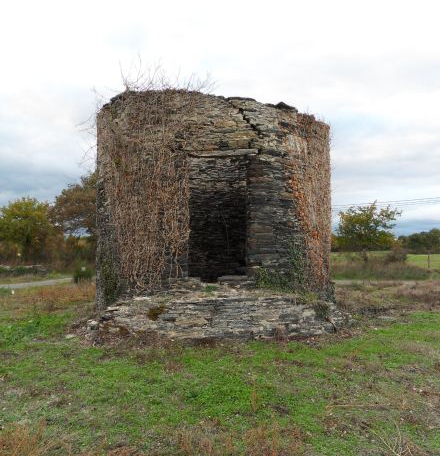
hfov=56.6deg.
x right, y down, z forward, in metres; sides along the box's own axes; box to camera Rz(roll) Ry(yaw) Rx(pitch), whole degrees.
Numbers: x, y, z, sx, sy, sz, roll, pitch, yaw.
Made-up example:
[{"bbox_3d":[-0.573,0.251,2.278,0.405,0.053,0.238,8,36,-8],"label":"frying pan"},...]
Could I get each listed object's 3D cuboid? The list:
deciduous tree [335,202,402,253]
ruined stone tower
[{"bbox_3d":[18.000,-0.200,49.500,7.700,6.100,7.300,-1,-2,20],"label":"deciduous tree"},{"bbox_3d":[-0.150,-0.260,9.900,5.450,4.300,5.450,0,-2,-4],"label":"ruined stone tower"}]

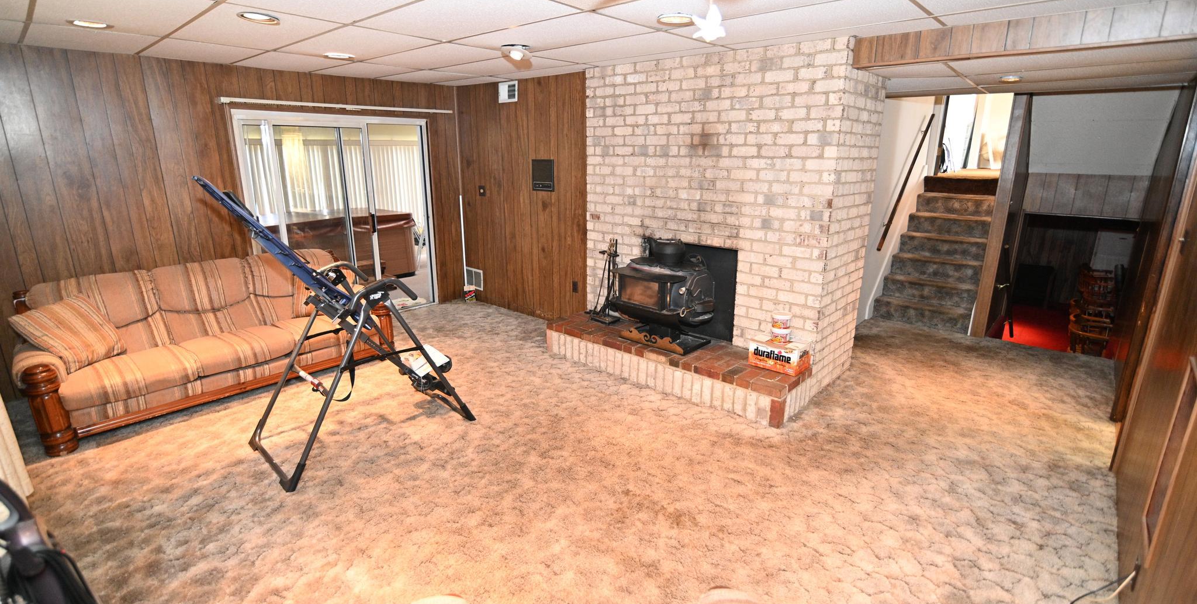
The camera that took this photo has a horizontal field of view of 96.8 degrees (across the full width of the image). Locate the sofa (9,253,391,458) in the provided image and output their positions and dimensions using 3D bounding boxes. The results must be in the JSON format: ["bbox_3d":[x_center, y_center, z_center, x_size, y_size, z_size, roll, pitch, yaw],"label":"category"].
[{"bbox_3d":[-2.785,0.164,4.025,0.990,0.870,2.230,14,21,40],"label":"sofa"}]

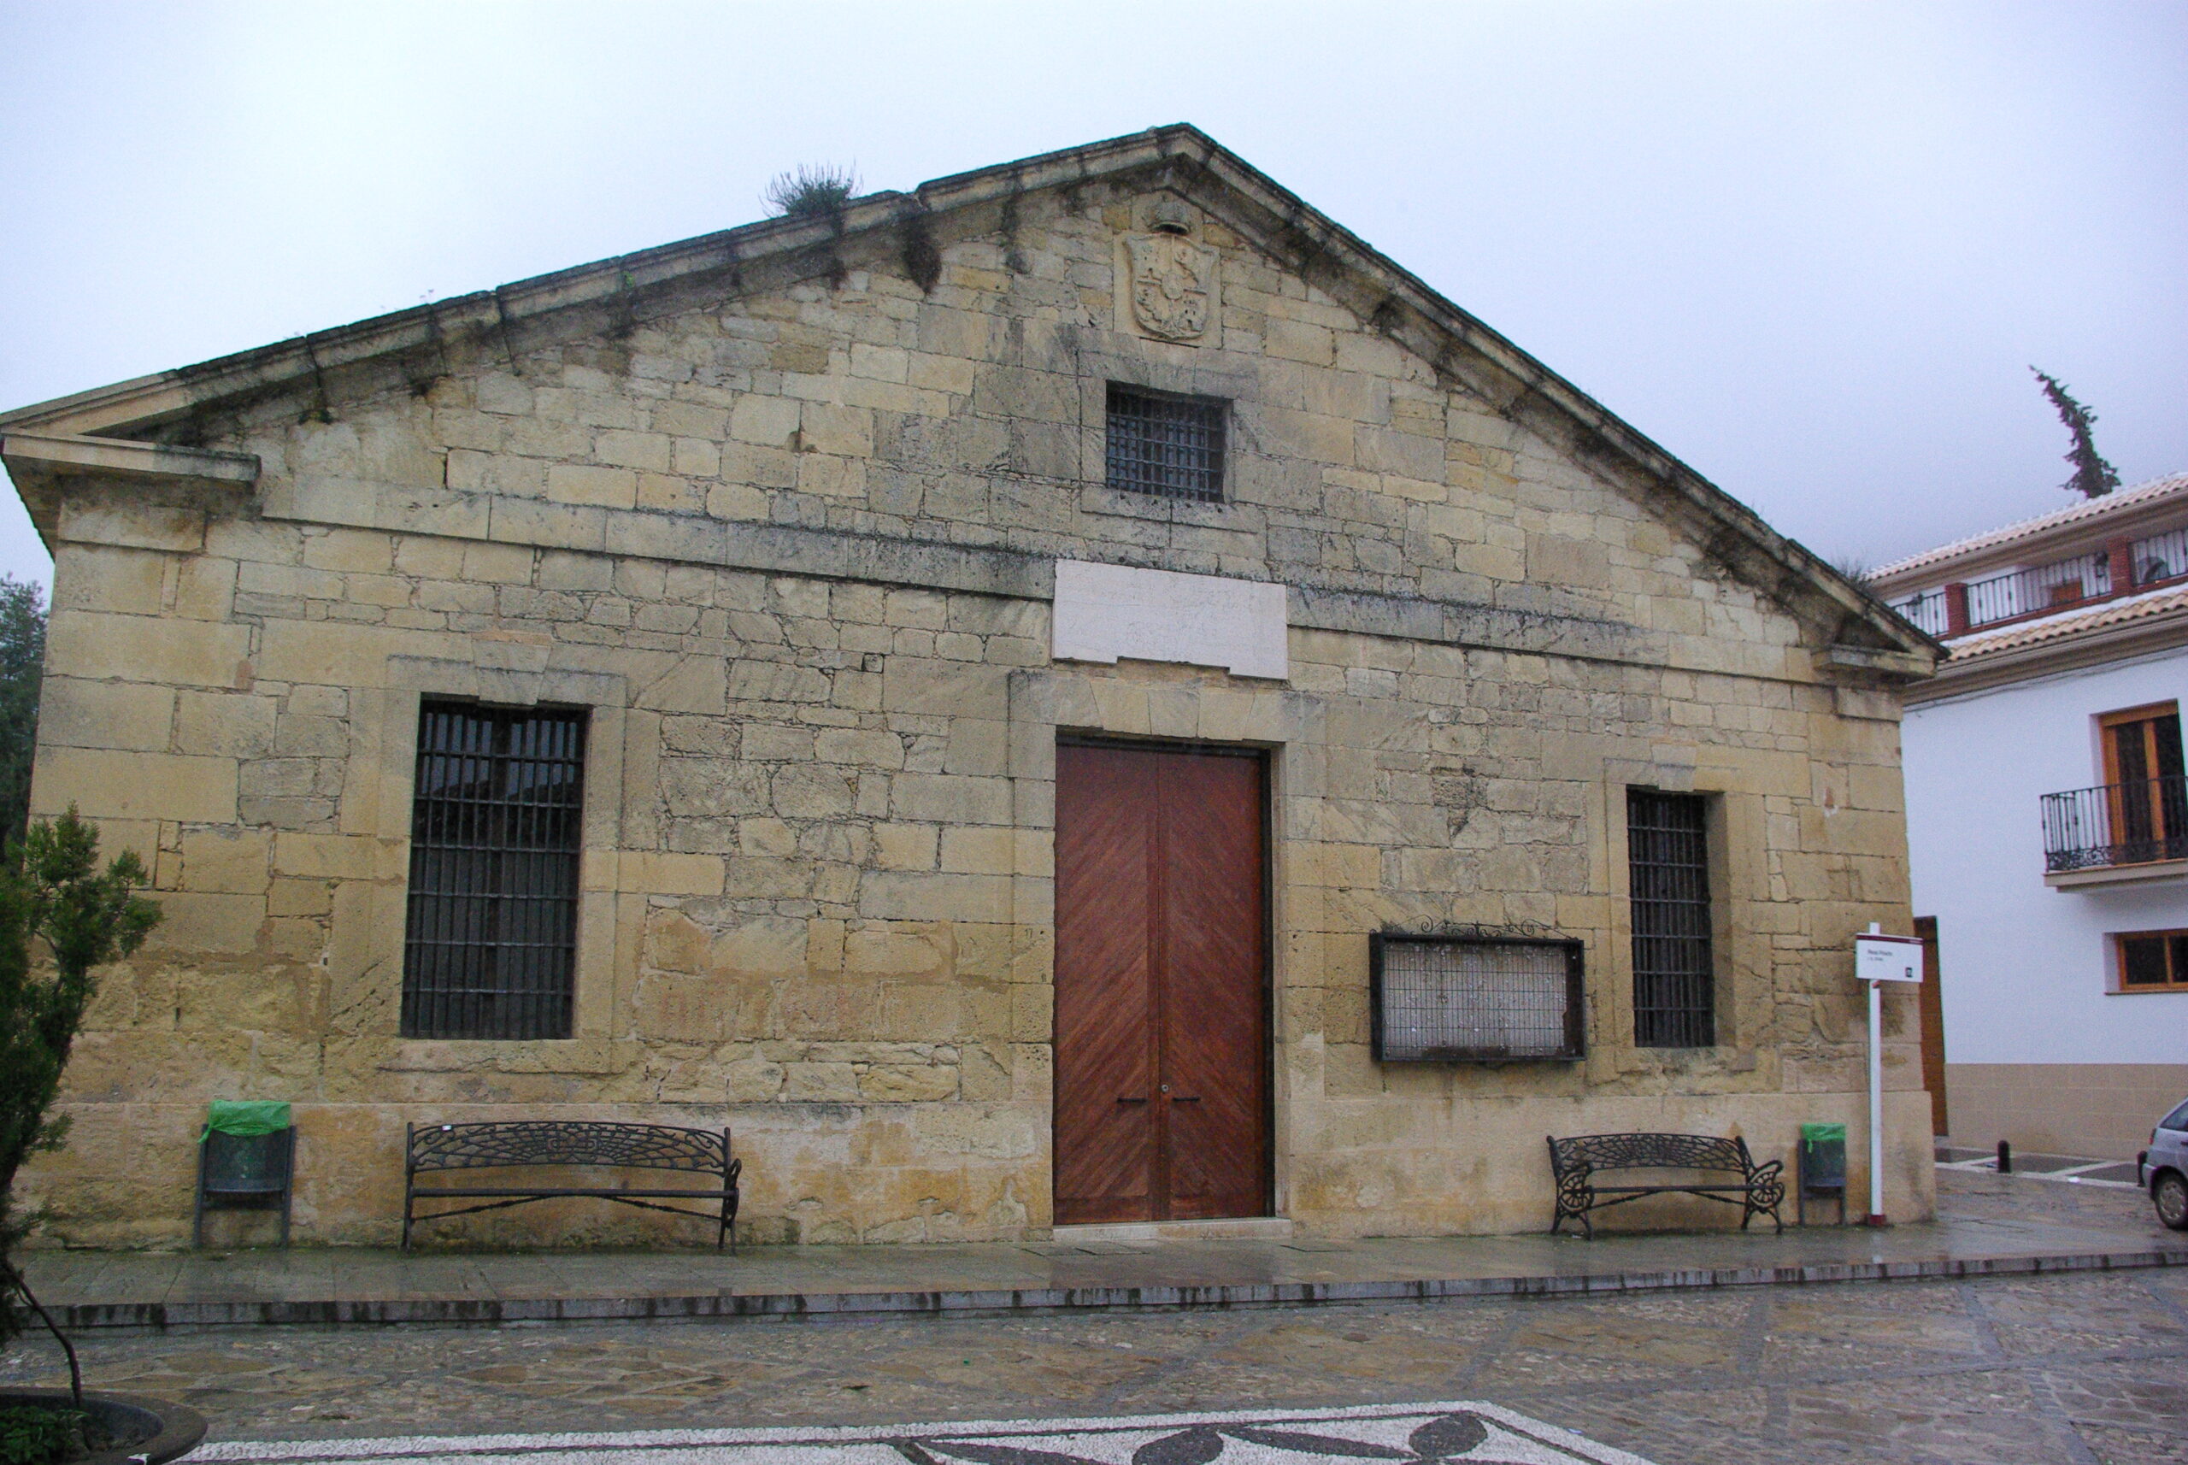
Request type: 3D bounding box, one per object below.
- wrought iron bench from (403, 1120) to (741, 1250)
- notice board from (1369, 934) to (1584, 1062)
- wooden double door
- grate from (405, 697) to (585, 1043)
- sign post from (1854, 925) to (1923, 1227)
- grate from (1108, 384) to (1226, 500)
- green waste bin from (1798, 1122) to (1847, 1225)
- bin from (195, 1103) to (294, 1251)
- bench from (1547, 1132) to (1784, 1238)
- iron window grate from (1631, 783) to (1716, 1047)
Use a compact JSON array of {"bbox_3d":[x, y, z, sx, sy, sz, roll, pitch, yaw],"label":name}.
[{"bbox_3d":[-3.281,2.872,11.551,1.950,0.770,0.520,4,-10,-21],"label":"wrought iron bench"},{"bbox_3d":[3.090,2.128,14.561,1.890,0.951,0.180,4,-10,-21],"label":"notice board"},{"bbox_3d":[0.542,1.894,13.958,1.802,3.553,0.080,4,-10,-21],"label":"wooden double door"},{"bbox_3d":[-3.965,0.897,12.124,1.084,2.230,0.050,4,-10,-21],"label":"grate"},{"bbox_3d":[6.901,2.953,15.791,0.740,2.540,0.120,7,-11,-21],"label":"sign post"},{"bbox_3d":[0.566,-2.273,14.471,1.071,0.863,0.050,4,-10,-21],"label":"grate"},{"bbox_3d":[6.180,3.730,15.422,0.490,0.820,0.260,4,-10,-21],"label":"green waste bin"},{"bbox_3d":[-5.114,2.650,11.007,0.510,0.840,0.270,4,-10,-21],"label":"bin"},{"bbox_3d":[4.616,3.610,14.641,1.900,0.760,0.520,4,-10,-21],"label":"bench"},{"bbox_3d":[4.925,1.592,15.691,1.008,2.180,0.050,4,-10,-21],"label":"iron window grate"}]

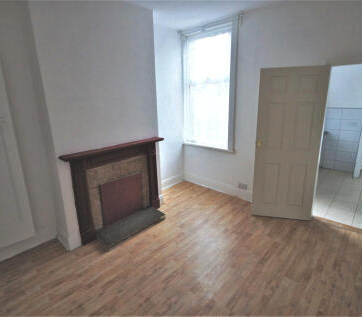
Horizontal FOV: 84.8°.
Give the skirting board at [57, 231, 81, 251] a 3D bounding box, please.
[{"bbox_3d":[-1.348,0.949,2.375,0.321,0.140,0.137,11,19,38],"label":"skirting board"}]

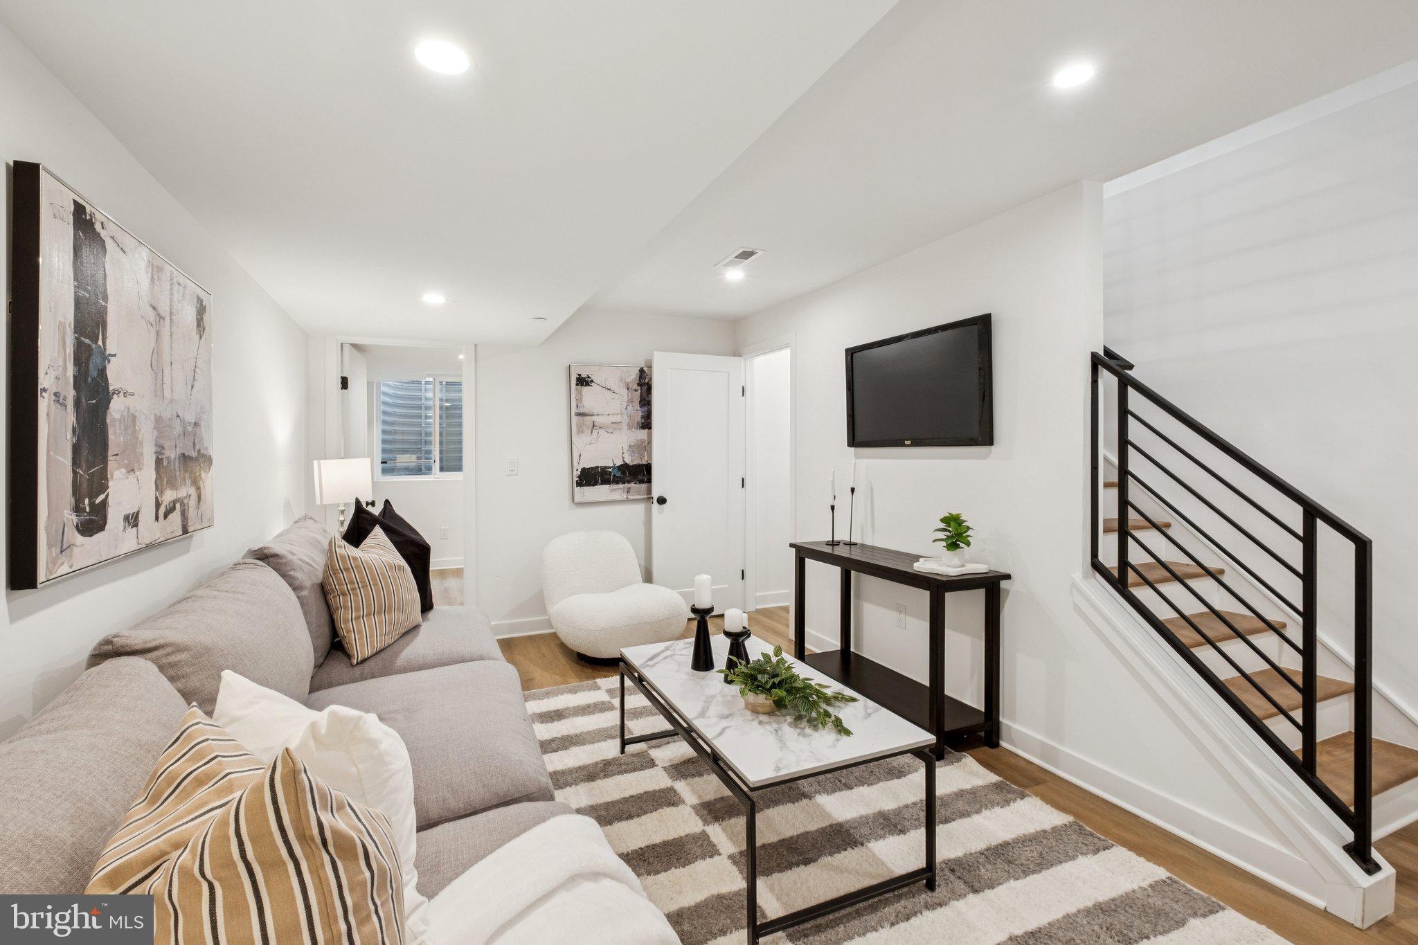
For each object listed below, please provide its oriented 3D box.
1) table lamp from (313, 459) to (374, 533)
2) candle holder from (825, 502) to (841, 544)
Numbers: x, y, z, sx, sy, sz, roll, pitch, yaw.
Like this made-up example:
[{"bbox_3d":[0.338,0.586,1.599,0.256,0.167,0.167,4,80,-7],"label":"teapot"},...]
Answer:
[{"bbox_3d":[-1.850,0.235,3.000,0.280,0.630,0.200,-1,2,-38],"label":"table lamp"},{"bbox_3d":[0.735,0.312,3.500,0.083,0.235,0.083,0,1,0],"label":"candle holder"}]

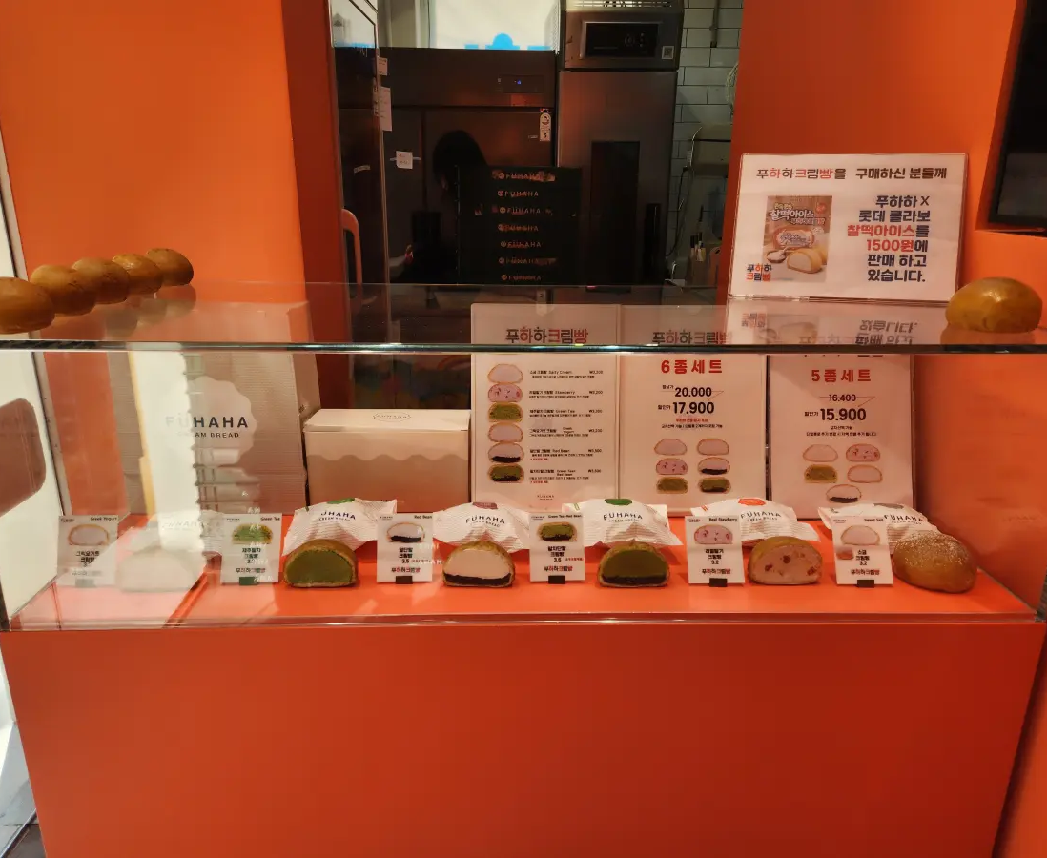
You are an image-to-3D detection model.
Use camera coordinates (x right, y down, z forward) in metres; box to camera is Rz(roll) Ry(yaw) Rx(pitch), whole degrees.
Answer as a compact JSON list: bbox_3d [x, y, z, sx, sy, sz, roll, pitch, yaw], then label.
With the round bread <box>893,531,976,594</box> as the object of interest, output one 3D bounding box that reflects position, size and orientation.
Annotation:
[{"bbox_3d":[0.496,0.156,0.920,0.091,0.060,0.085,5,18,13],"label":"round bread"}]

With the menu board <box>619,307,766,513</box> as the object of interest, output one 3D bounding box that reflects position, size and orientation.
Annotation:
[{"bbox_3d":[0.247,-0.027,1.113,0.214,0.304,0.020,0,1,-1],"label":"menu board"}]

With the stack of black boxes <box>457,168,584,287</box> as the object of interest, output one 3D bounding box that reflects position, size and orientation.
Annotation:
[{"bbox_3d":[-0.011,-0.509,1.902,0.292,0.265,0.250,0,17,-3],"label":"stack of black boxes"}]

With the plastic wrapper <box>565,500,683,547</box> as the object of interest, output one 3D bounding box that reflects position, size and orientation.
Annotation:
[{"bbox_3d":[0.131,0.123,0.998,0.138,0.060,0.110,-2,17,-8],"label":"plastic wrapper"}]

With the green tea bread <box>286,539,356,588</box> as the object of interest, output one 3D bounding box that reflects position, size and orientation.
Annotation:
[{"bbox_3d":[-0.236,0.151,0.900,0.085,0.054,0.050,0,17,-3],"label":"green tea bread"}]

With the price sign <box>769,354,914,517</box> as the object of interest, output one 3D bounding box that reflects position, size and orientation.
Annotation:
[{"bbox_3d":[0.457,-0.021,1.099,0.212,0.302,0.030,0,-1,-2],"label":"price sign"}]

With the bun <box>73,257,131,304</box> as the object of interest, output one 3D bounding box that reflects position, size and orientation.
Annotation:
[{"bbox_3d":[-0.545,-0.192,0.980,0.077,0.054,0.085,0,17,-3],"label":"bun"}]

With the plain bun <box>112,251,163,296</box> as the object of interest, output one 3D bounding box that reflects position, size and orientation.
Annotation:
[{"bbox_3d":[-0.536,-0.219,1.068,0.073,0.054,0.075,0,17,-1],"label":"plain bun"}]

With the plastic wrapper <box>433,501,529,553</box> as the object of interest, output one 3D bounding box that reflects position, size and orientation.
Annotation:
[{"bbox_3d":[-0.061,0.125,1.006,0.150,0.058,0.105,3,17,8],"label":"plastic wrapper"}]

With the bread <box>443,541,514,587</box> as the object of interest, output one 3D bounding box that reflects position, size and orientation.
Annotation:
[{"bbox_3d":[-0.053,0.153,0.905,0.083,0.053,0.050,0,17,-3],"label":"bread"}]

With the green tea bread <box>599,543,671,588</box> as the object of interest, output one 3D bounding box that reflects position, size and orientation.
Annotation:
[{"bbox_3d":[0.131,0.157,0.920,0.083,0.051,0.050,0,17,-1],"label":"green tea bread"}]

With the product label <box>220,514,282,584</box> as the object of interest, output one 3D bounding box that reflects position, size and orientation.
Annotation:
[{"bbox_3d":[-0.326,0.143,0.912,0.068,0.081,0.015,0,-5,-2],"label":"product label"}]

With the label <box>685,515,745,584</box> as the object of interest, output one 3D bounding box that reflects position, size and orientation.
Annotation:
[{"bbox_3d":[0.229,0.146,0.910,0.066,0.081,0.020,-1,-6,-5],"label":"label"}]

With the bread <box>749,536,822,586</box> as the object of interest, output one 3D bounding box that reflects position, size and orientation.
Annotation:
[{"bbox_3d":[0.312,0.156,0.925,0.083,0.054,0.050,-1,17,-6],"label":"bread"}]

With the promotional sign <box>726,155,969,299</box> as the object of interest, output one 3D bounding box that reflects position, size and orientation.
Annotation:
[{"bbox_3d":[0.447,-0.282,1.057,0.297,0.208,0.020,5,-2,13],"label":"promotional sign"}]

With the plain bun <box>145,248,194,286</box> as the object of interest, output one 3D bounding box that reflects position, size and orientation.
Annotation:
[{"bbox_3d":[-0.545,-0.247,1.158,0.077,0.054,0.085,0,17,-3],"label":"plain bun"}]

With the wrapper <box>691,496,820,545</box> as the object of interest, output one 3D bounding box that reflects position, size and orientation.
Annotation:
[{"bbox_3d":[0.305,0.124,1.019,0.150,0.058,0.105,0,17,-1],"label":"wrapper"}]

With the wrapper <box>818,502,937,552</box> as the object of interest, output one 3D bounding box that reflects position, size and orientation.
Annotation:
[{"bbox_3d":[0.481,0.126,1.019,0.145,0.058,0.100,4,18,12],"label":"wrapper"}]

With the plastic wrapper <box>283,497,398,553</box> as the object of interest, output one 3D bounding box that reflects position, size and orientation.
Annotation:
[{"bbox_3d":[-0.237,0.122,0.982,0.132,0.060,0.108,-5,18,-17],"label":"plastic wrapper"}]

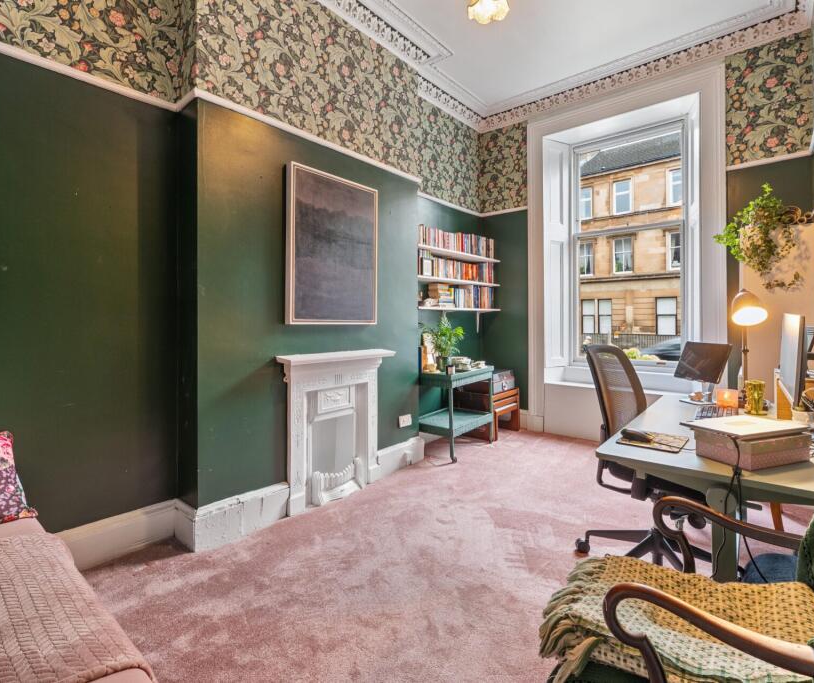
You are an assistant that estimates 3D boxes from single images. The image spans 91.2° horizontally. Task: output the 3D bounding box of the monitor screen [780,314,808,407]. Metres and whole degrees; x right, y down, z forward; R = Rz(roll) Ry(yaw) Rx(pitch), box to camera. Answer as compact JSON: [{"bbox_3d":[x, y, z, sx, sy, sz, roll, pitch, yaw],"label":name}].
[{"bbox_3d":[1.486,0.046,1.549,0.040,0.325,0.580,5,5,42],"label":"monitor screen"}]

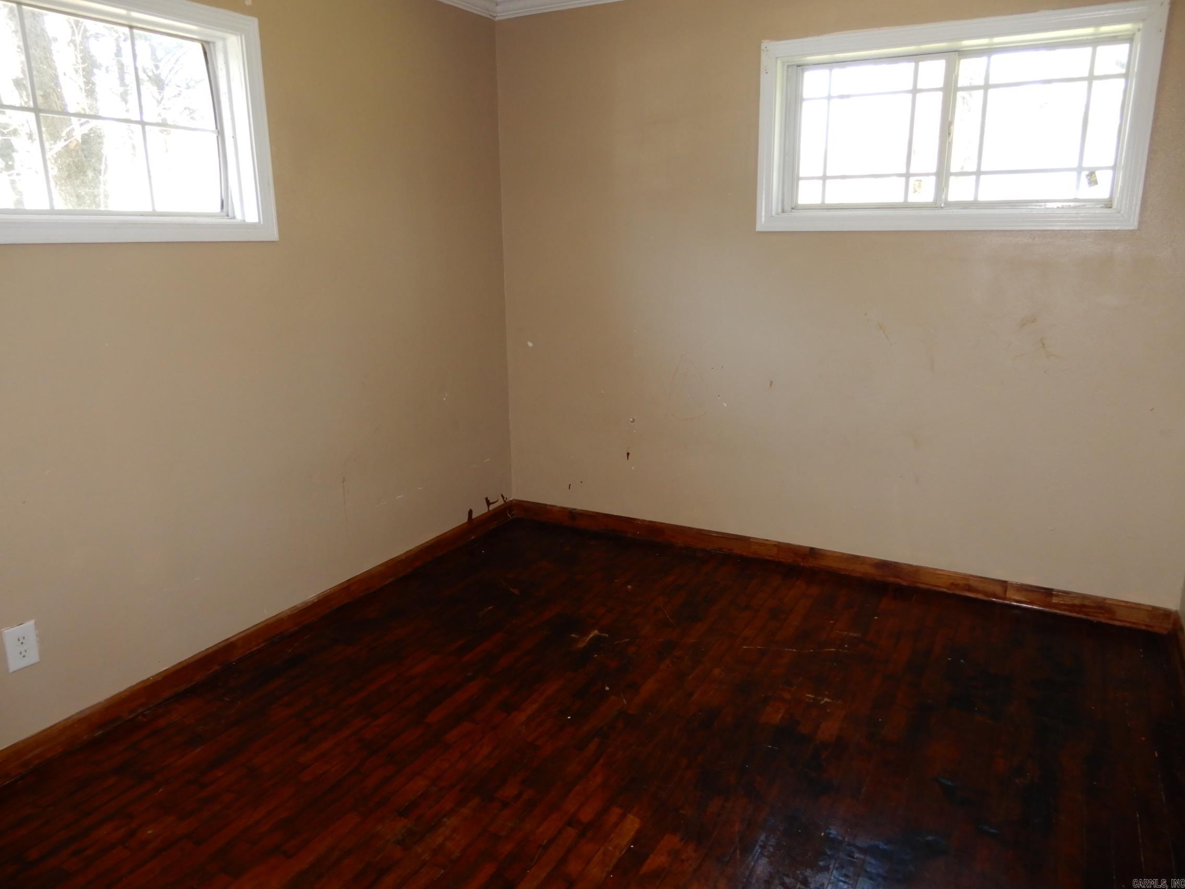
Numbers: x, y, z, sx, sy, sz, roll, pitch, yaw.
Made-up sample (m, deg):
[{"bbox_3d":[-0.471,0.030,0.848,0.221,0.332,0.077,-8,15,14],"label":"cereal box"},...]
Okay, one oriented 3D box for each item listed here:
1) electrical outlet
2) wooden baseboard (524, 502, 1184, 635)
[{"bbox_3d":[-1.543,0.546,2.223,0.010,0.119,0.076,7,16,27],"label":"electrical outlet"},{"bbox_3d":[0.837,0.487,3.643,2.884,0.092,0.020,7,16,27],"label":"wooden baseboard"}]

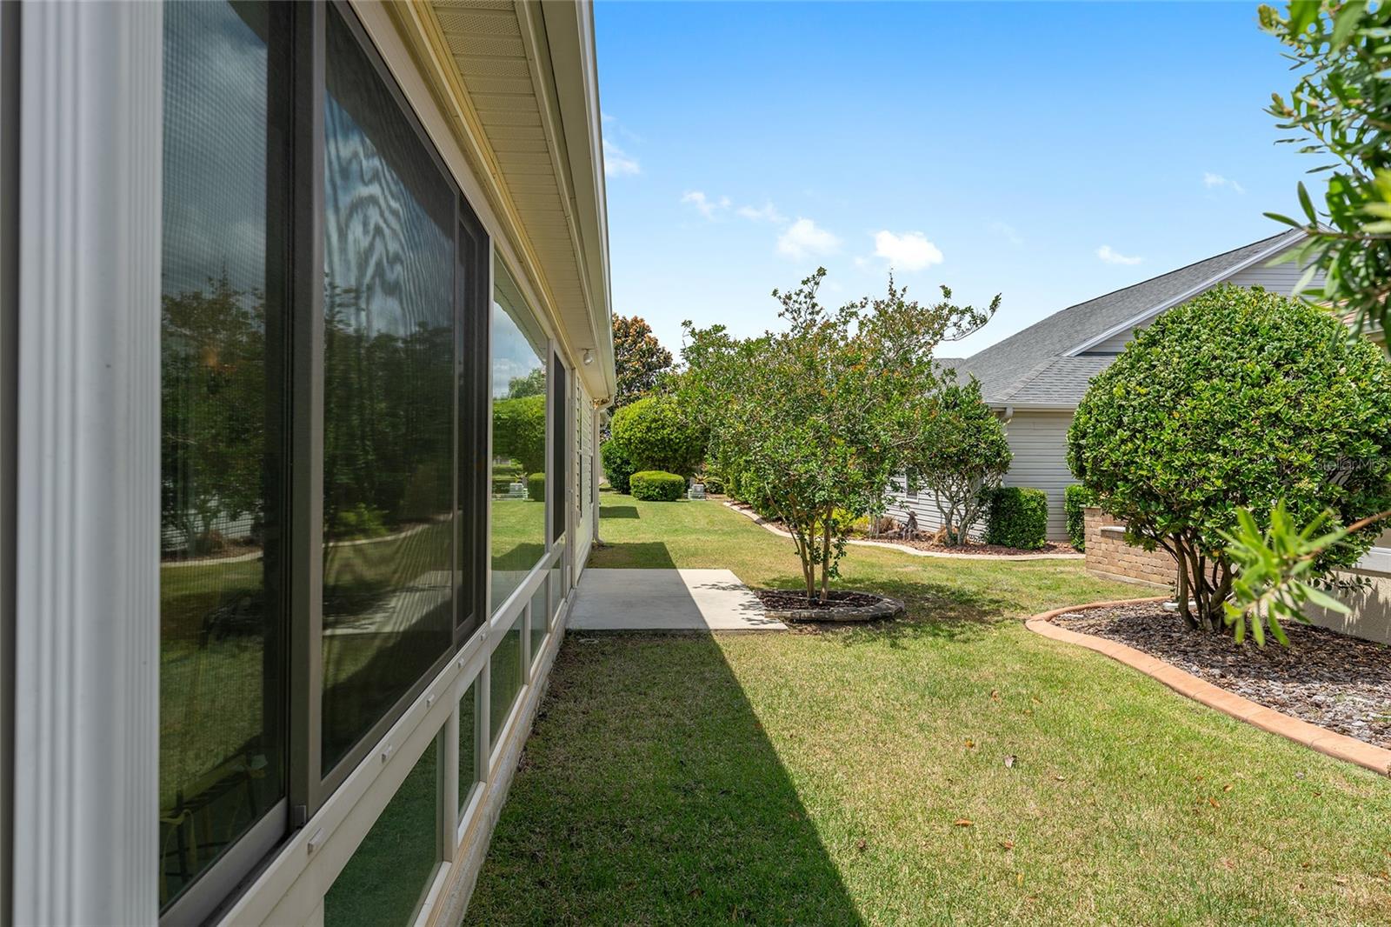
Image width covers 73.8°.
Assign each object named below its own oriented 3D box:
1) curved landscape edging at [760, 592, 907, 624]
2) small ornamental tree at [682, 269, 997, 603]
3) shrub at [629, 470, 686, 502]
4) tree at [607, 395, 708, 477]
[{"bbox_3d":[1.320,1.365,9.000,1.420,0.120,1.400,0,0,-5],"label":"curved landscape edging"},{"bbox_3d":[1.430,-0.280,9.200,3.050,3.300,2.800,0,0,-5],"label":"small ornamental tree"},{"bbox_3d":[-1.395,0.810,34.500,2.100,1.150,1.900,0,0,-5],"label":"shrub"},{"bbox_3d":[-1.330,-0.740,38.500,4.300,4.250,4.000,0,0,-5],"label":"tree"}]

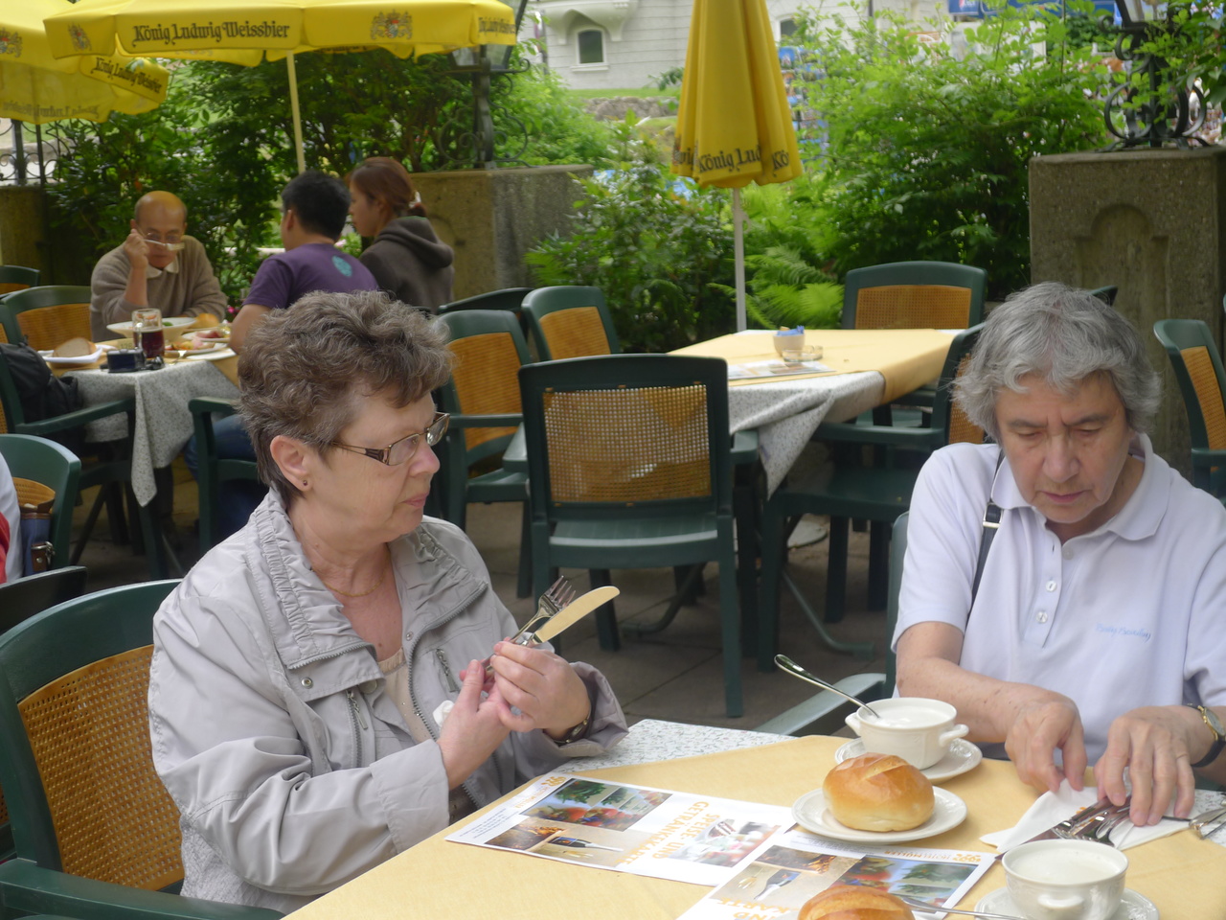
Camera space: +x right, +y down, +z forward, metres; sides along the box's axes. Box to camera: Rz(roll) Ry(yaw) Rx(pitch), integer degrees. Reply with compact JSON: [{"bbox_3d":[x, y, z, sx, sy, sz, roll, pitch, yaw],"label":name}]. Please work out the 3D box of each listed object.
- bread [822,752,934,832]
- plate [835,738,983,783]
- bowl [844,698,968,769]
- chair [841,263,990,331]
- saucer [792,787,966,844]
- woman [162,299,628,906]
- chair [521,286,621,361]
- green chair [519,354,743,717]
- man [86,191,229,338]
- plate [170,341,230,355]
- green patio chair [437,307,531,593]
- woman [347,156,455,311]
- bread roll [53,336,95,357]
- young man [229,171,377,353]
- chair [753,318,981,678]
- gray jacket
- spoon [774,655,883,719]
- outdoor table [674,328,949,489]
[{"bbox_3d":[0.254,0.315,2.042,0.106,0.066,0.101,0,10,11],"label":"bread"},{"bbox_3d":[0.316,0.325,2.267,0.156,0.022,0.156,-4,11,1],"label":"plate"},{"bbox_3d":[0.314,0.296,2.261,0.142,0.056,0.107,1,12,24],"label":"bowl"},{"bbox_3d":[0.887,-0.151,6.706,0.585,0.862,0.570,2,11,25],"label":"chair"},{"bbox_3d":[0.256,0.346,2.035,0.167,0.020,0.167,-2,10,0],"label":"saucer"},{"bbox_3d":[-0.119,0.467,2.166,0.740,1.255,0.570,4,12,33],"label":"woman"},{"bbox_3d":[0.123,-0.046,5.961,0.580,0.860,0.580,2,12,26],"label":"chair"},{"bbox_3d":[0.090,0.135,5.041,0.580,0.860,0.580,-3,11,6],"label":"green chair"},{"bbox_3d":[-1.338,-0.236,6.559,0.480,1.188,0.750,-5,11,-6],"label":"man"},{"bbox_3d":[-1.222,-0.315,6.048,0.250,0.030,0.250,-4,11,0],"label":"plate"},{"bbox_3d":[-0.139,0.028,5.906,0.570,0.862,0.585,3,11,27],"label":"green patio chair"},{"bbox_3d":[-0.913,-0.284,6.730,0.720,1.260,0.480,2,11,25],"label":"woman"},{"bbox_3d":[-1.568,-0.332,6.172,0.115,0.063,0.090,-2,10,0],"label":"bread roll"},{"bbox_3d":[-1.022,-0.191,6.181,0.740,1.270,0.520,2,11,25],"label":"young man"},{"bbox_3d":[0.721,0.075,5.423,0.570,0.862,0.585,2,11,25],"label":"chair"},{"bbox_3d":[-0.230,0.323,2.403,0.460,0.580,0.490,5,14,39],"label":"gray jacket"},{"bbox_3d":[0.256,0.264,2.283,0.190,0.025,0.040,30,22,16],"label":"spoon"},{"bbox_3d":[0.465,0.112,5.324,0.694,0.750,0.897,2,12,25],"label":"outdoor table"}]

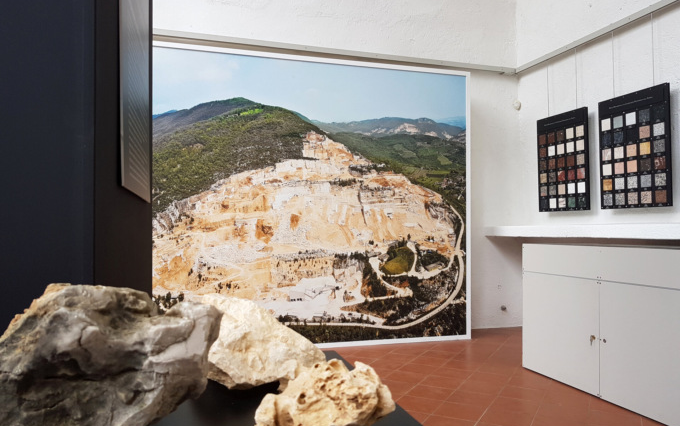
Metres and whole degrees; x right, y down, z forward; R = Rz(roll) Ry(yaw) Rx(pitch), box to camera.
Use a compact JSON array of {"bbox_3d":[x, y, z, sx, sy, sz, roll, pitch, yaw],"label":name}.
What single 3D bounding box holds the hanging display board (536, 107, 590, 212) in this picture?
[{"bbox_3d":[2.300,-0.518,5.278,0.036,1.000,0.700,0,-1,-17],"label":"hanging display board"}]

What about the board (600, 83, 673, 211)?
[{"bbox_3d":[2.546,-0.540,4.432,0.036,1.000,0.700,0,-1,-17],"label":"board"}]

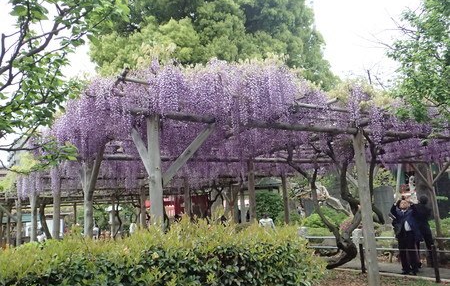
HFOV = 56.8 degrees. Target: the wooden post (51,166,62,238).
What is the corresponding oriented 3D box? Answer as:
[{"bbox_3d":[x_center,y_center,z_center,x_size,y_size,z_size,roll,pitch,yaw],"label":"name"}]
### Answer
[{"bbox_3d":[-2.982,1.554,7.378,0.125,2.470,0.125,2,-9,-33],"label":"wooden post"}]

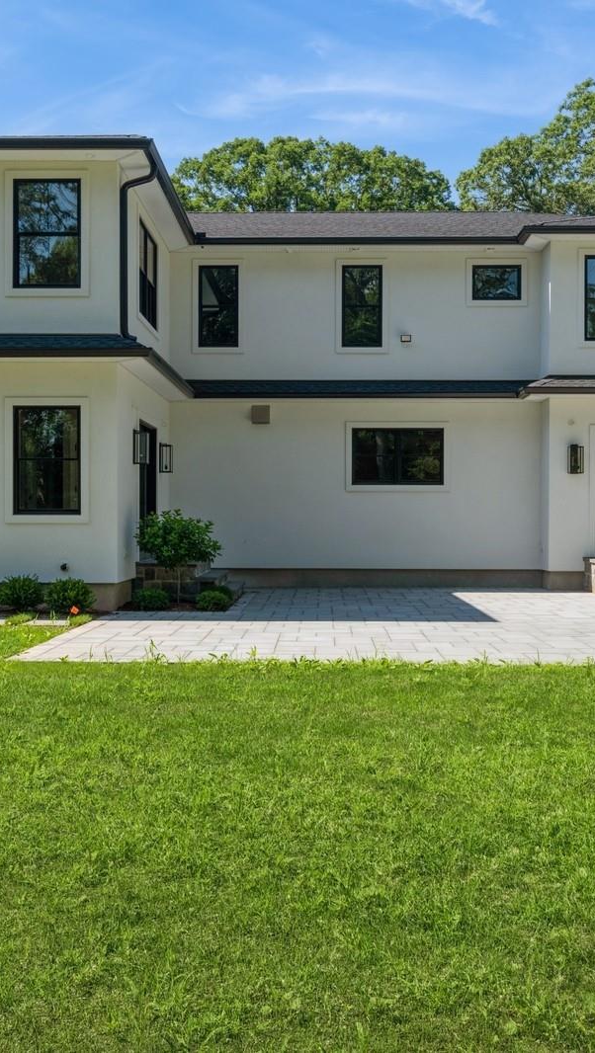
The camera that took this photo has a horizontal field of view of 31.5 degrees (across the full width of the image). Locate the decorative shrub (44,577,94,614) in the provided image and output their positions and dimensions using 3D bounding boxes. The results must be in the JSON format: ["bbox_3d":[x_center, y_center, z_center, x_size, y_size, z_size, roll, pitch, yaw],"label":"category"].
[{"bbox_3d":[-2.952,0.896,13.650,0.637,0.480,0.628,0,0,1],"label":"decorative shrub"}]

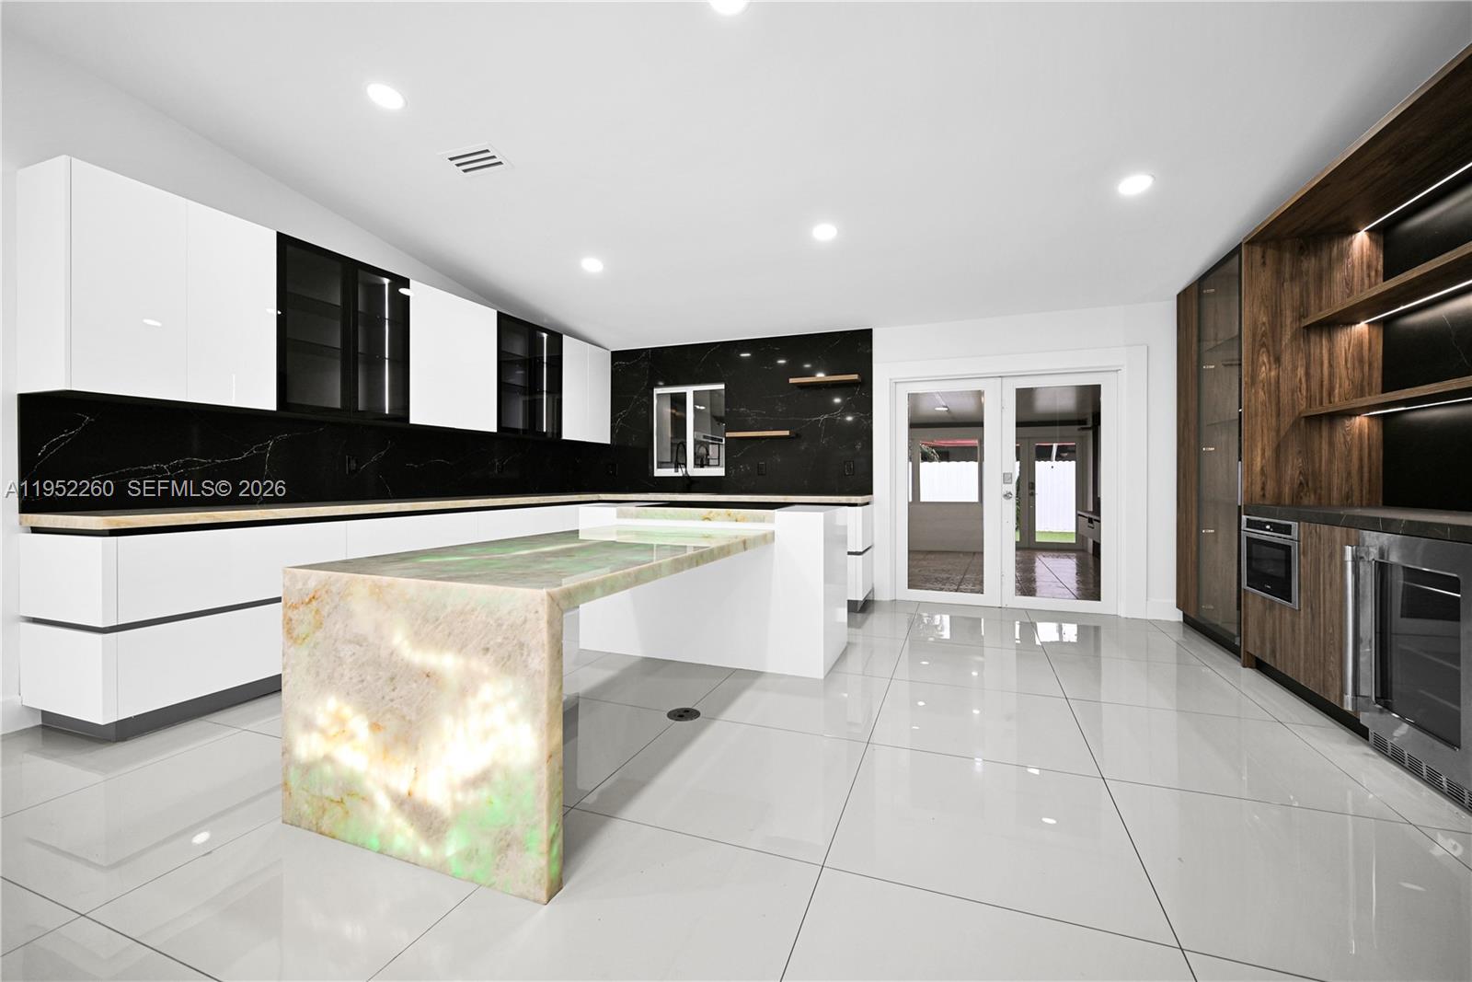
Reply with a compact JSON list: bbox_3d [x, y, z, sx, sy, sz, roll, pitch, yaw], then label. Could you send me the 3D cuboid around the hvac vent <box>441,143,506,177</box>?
[{"bbox_3d":[-1.510,-1.911,3.314,0.342,0.018,0.205,1,9,21],"label":"hvac vent"}]

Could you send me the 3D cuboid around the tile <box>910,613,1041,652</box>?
[{"bbox_3d":[1.651,0.996,4.079,0.818,0.010,0.818,0,1,21],"label":"tile"}]

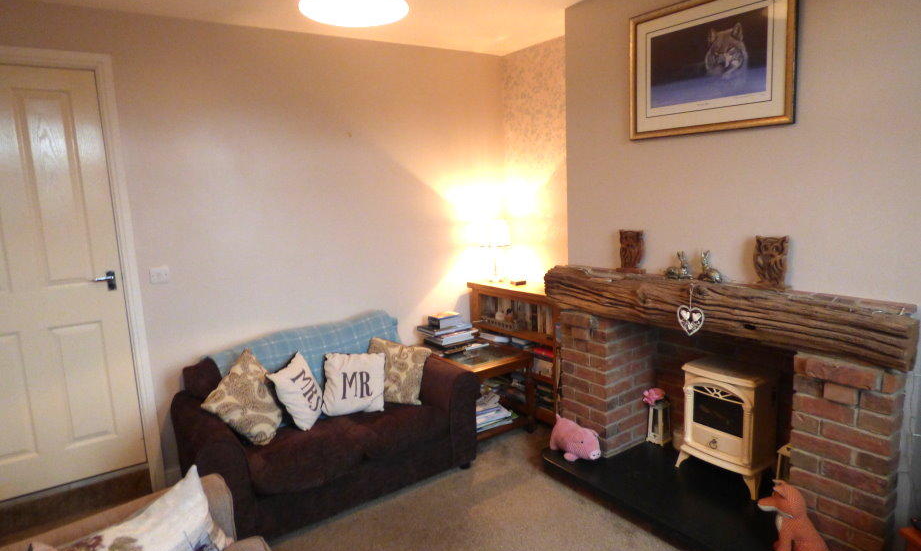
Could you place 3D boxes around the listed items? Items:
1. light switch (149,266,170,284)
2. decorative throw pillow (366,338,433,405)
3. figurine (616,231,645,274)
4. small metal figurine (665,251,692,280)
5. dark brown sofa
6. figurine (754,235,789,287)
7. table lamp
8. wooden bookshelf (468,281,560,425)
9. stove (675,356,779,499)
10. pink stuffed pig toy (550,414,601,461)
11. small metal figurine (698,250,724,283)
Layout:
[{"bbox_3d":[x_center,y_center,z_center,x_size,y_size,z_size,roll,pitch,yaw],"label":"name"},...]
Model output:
[{"bbox_3d":[-1.568,0.002,2.775,0.088,0.087,0.012,-7,10,-30],"label":"light switch"},{"bbox_3d":[-0.365,0.564,3.083,0.360,0.360,0.130,9,-17,-9],"label":"decorative throw pillow"},{"bbox_3d":[0.857,-0.123,2.676,0.080,0.205,0.108,-8,10,-34],"label":"figurine"},{"bbox_3d":[1.010,-0.052,2.450,0.052,0.125,0.100,-8,10,-34],"label":"small metal figurine"},{"bbox_3d":[-0.717,0.732,2.941,1.460,0.815,0.770,-8,10,-34],"label":"dark brown sofa"},{"bbox_3d":[1.246,-0.051,2.123,0.080,0.205,0.108,-8,10,-34],"label":"figurine"},{"bbox_3d":[0.252,-0.180,3.822,0.235,0.450,0.235,-2,8,0],"label":"table lamp"},{"bbox_3d":[0.457,0.503,3.579,0.300,0.870,0.850,-9,11,-37],"label":"wooden bookshelf"},{"bbox_3d":[1.285,0.721,2.579,0.240,0.540,0.390,-9,11,-37],"label":"stove"},{"bbox_3d":[0.641,0.896,2.945,0.145,0.185,0.270,-8,10,-34],"label":"pink stuffed pig toy"},{"bbox_3d":[1.102,-0.038,2.328,0.050,0.128,0.090,-8,10,-34],"label":"small metal figurine"}]

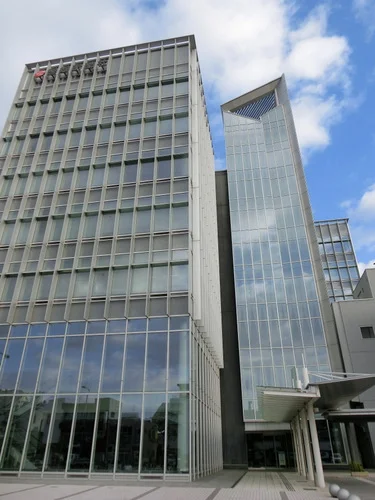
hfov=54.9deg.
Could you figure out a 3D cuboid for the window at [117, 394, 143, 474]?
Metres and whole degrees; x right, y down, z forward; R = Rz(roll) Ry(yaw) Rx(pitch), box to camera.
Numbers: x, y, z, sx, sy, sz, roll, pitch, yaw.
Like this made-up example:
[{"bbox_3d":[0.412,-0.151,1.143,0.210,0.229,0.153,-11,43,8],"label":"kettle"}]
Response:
[{"bbox_3d":[-2.825,8.897,17.703,1.160,3.482,0.100,-4,-29,8],"label":"window"}]

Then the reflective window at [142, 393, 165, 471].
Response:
[{"bbox_3d":[-1.619,8.901,17.675,1.125,3.456,0.100,-4,-29,8],"label":"reflective window"}]

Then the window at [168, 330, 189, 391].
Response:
[{"bbox_3d":[-0.418,5.856,19.080,1.125,3.050,0.100,-4,-29,8],"label":"window"}]

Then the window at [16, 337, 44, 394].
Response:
[{"bbox_3d":[-8.744,6.401,20.136,1.160,3.088,0.100,-4,-29,8],"label":"window"}]

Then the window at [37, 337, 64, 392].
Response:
[{"bbox_3d":[-7.580,6.404,20.138,1.125,3.050,0.100,-4,-29,8],"label":"window"}]

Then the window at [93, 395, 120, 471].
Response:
[{"bbox_3d":[-4.006,9.083,18.028,1.125,3.456,0.100,-4,-29,8],"label":"window"}]

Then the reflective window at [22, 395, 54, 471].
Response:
[{"bbox_3d":[-7.563,9.257,18.382,1.160,3.482,0.100,-4,-29,8],"label":"reflective window"}]

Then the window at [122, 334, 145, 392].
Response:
[{"bbox_3d":[-2.822,5.951,19.288,1.160,3.088,0.100,-4,-29,8],"label":"window"}]

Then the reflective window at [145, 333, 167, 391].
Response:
[{"bbox_3d":[-1.637,5.861,19.119,1.160,3.088,0.100,-4,-29,8],"label":"reflective window"}]

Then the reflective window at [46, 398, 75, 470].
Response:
[{"bbox_3d":[-6.394,9.266,18.380,1.125,3.456,0.100,-4,-29,8],"label":"reflective window"}]

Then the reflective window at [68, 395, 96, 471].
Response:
[{"bbox_3d":[-5.200,9.175,18.204,1.125,3.456,0.100,-4,-29,8],"label":"reflective window"}]

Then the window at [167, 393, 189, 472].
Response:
[{"bbox_3d":[-0.455,8.716,17.364,1.160,3.482,0.100,-4,-29,8],"label":"window"}]

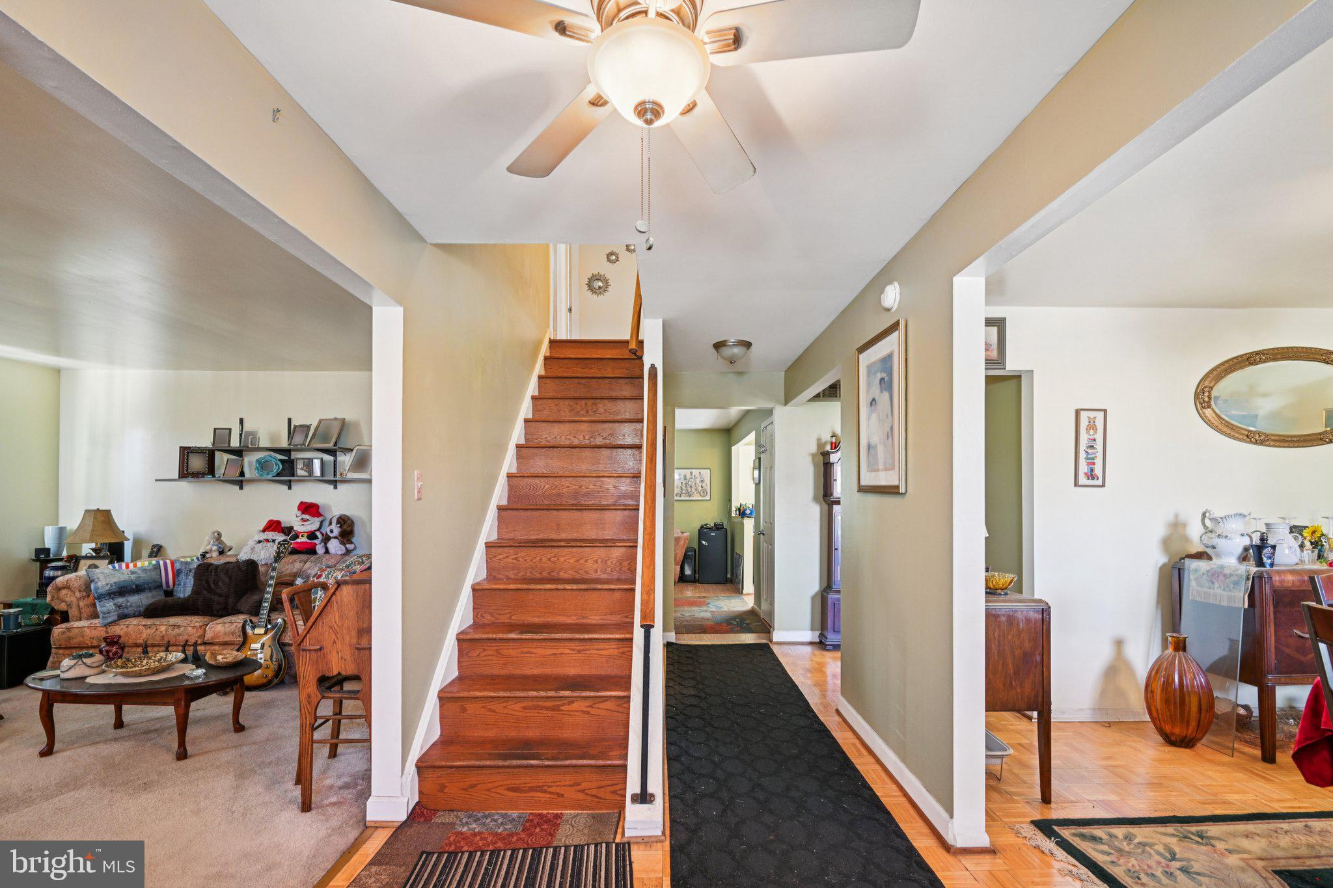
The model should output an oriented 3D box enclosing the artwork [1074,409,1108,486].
[{"bbox_3d":[2.482,0.021,3.460,0.185,0.465,0.025,0,-3,0],"label":"artwork"}]

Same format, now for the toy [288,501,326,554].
[{"bbox_3d":[-3.056,0.716,5.030,0.300,0.450,0.200,1,-3,-17],"label":"toy"}]

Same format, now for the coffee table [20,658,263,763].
[{"bbox_3d":[-2.768,1.398,3.163,1.103,0.385,0.719,0,-4,0],"label":"coffee table"}]

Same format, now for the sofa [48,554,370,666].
[{"bbox_3d":[-3.300,1.280,4.620,2.330,0.870,1.000,0,-3,0],"label":"sofa"}]

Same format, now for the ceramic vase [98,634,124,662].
[{"bbox_3d":[-3.157,1.161,3.370,0.113,0.139,0.113,0,-4,0],"label":"ceramic vase"}]

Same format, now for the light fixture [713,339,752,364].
[{"bbox_3d":[0.485,-0.678,4.360,0.285,0.145,0.285,0,-3,0],"label":"light fixture"}]

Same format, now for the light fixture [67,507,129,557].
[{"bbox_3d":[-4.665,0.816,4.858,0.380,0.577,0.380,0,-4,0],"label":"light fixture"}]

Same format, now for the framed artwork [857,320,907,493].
[{"bbox_3d":[1.052,-0.147,2.930,0.028,0.775,0.617,0,-4,0],"label":"framed artwork"}]

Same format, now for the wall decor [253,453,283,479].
[{"bbox_3d":[-3.441,0.189,5.120,0.240,0.210,0.060,0,-3,-7],"label":"wall decor"}]

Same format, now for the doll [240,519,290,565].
[{"bbox_3d":[-3.335,0.811,4.908,0.354,0.374,0.212,1,-5,-14],"label":"doll"}]

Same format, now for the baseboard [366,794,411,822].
[{"bbox_3d":[-1.109,1.456,2.371,0.163,0.106,0.041,0,-4,0],"label":"baseboard"}]

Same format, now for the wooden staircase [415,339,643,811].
[{"bbox_3d":[-0.600,0.300,3.760,0.870,2.580,2.650,0,-3,0],"label":"wooden staircase"}]

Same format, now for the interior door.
[{"bbox_3d":[1.050,0.820,6.060,0.060,2.030,0.720,0,-3,0],"label":"interior door"}]

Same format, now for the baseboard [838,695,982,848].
[{"bbox_3d":[1.103,1.513,2.909,0.106,0.101,1.488,0,-5,0],"label":"baseboard"}]

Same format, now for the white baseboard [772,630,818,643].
[{"bbox_3d":[1.147,1.720,5.280,0.430,0.110,0.020,0,-3,0],"label":"white baseboard"}]

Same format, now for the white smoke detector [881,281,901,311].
[{"bbox_3d":[1.039,-0.689,2.770,0.051,0.144,0.144,0,-4,0],"label":"white smoke detector"}]

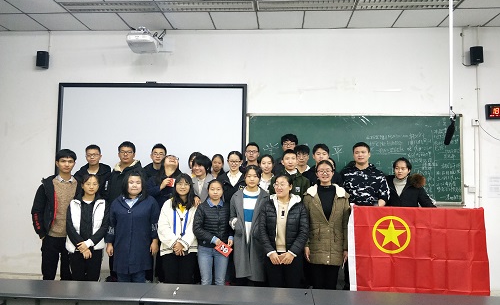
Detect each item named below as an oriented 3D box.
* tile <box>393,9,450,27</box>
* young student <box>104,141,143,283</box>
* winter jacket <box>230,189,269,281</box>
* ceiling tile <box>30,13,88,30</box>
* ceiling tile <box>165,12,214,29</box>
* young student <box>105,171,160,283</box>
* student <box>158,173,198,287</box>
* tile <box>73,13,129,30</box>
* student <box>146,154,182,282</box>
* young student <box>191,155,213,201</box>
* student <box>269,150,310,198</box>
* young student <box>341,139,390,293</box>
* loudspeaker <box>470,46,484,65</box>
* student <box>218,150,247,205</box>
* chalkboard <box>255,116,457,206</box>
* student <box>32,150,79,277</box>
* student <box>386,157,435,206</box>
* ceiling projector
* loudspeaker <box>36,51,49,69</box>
[{"bbox_3d":[2.190,-1.725,4.642,0.600,0.020,0.520,1,-4,4],"label":"tile"},{"bbox_3d":[-1.547,0.740,4.463,0.540,1.760,0.330,2,-4,-15],"label":"young student"},{"bbox_3d":[0.000,0.898,3.930,0.450,0.990,0.300,1,-4,-3],"label":"winter jacket"},{"bbox_3d":[-2.596,-1.790,4.939,0.600,0.020,0.531,1,-4,4],"label":"ceiling tile"},{"bbox_3d":[-0.800,-1.765,4.820,0.600,0.020,0.531,1,-4,4],"label":"ceiling tile"},{"bbox_3d":[-1.183,0.973,3.666,0.560,1.569,0.360,2,-4,-7],"label":"young student"},{"bbox_3d":[-0.778,0.996,3.959,0.470,1.530,0.310,1,-4,-9],"label":"student"},{"bbox_3d":[-1.997,-1.782,4.899,0.600,0.020,0.531,1,-4,4],"label":"tile"},{"bbox_3d":[-0.924,0.840,4.024,0.470,1.615,0.360,1,-4,-6],"label":"student"},{"bbox_3d":[-0.568,0.849,4.255,0.460,1.630,0.280,1,-4,-5],"label":"young student"},{"bbox_3d":[0.447,0.819,4.061,0.490,1.711,0.320,1,-4,6],"label":"student"},{"bbox_3d":[1.203,0.781,3.819,0.540,1.781,0.360,0,-4,10],"label":"young student"},{"bbox_3d":[2.938,-1.256,4.667,0.125,0.210,0.125,1,-4,4],"label":"loudspeaker"},{"bbox_3d":[-0.214,0.816,4.332,0.460,1.660,0.280,1,-4,-2],"label":"student"},{"bbox_3d":[1.377,0.074,4.786,2.845,1.186,0.050,1,-4,4],"label":"chalkboard"},{"bbox_3d":[-2.171,0.833,4.119,0.540,1.750,0.330,2,-4,-21],"label":"student"},{"bbox_3d":[1.721,0.870,3.874,0.580,1.629,0.360,0,-4,18],"label":"student"},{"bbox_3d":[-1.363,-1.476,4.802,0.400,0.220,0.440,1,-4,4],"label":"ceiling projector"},{"bbox_3d":[-2.936,-1.307,5.118,0.145,0.225,0.140,2,-4,-15],"label":"loudspeaker"}]

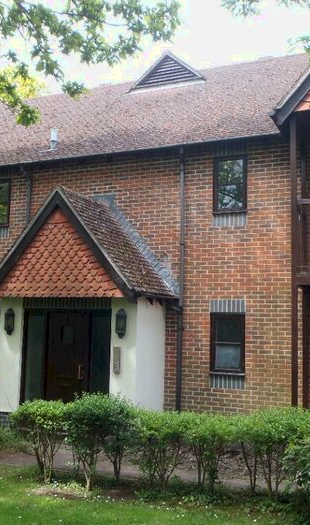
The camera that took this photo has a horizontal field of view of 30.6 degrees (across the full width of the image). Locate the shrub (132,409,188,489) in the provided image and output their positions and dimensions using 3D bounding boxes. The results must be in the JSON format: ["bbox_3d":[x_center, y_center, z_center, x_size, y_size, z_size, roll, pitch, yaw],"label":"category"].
[{"bbox_3d":[0.090,2.314,7.127,0.680,0.970,0.680,1,-6,0],"label":"shrub"}]

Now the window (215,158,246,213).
[{"bbox_3d":[1.330,-1.365,9.938,0.610,1.070,0.090,-2,-7,23],"label":"window"}]

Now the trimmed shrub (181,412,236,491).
[{"bbox_3d":[0.624,2.209,6.604,0.620,0.829,0.650,-2,-7,23],"label":"trimmed shrub"}]

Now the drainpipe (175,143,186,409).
[{"bbox_3d":[0.449,0.472,9.909,0.080,5.109,0.080,-1,-7,24],"label":"drainpipe"}]

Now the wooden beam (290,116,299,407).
[{"bbox_3d":[2.069,0.350,8.344,0.085,5.070,0.085,-2,-7,23],"label":"wooden beam"}]

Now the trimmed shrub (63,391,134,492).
[{"bbox_3d":[-0.673,2.112,6.796,0.800,1.007,0.750,-2,-7,23],"label":"trimmed shrub"}]

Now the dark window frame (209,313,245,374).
[{"bbox_3d":[1.255,1.372,9.625,0.615,1.030,0.090,-2,-7,23],"label":"dark window frame"}]

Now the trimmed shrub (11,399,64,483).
[{"bbox_3d":[-1.463,2.282,7.329,0.680,1.010,0.680,1,-6,0],"label":"trimmed shrub"}]

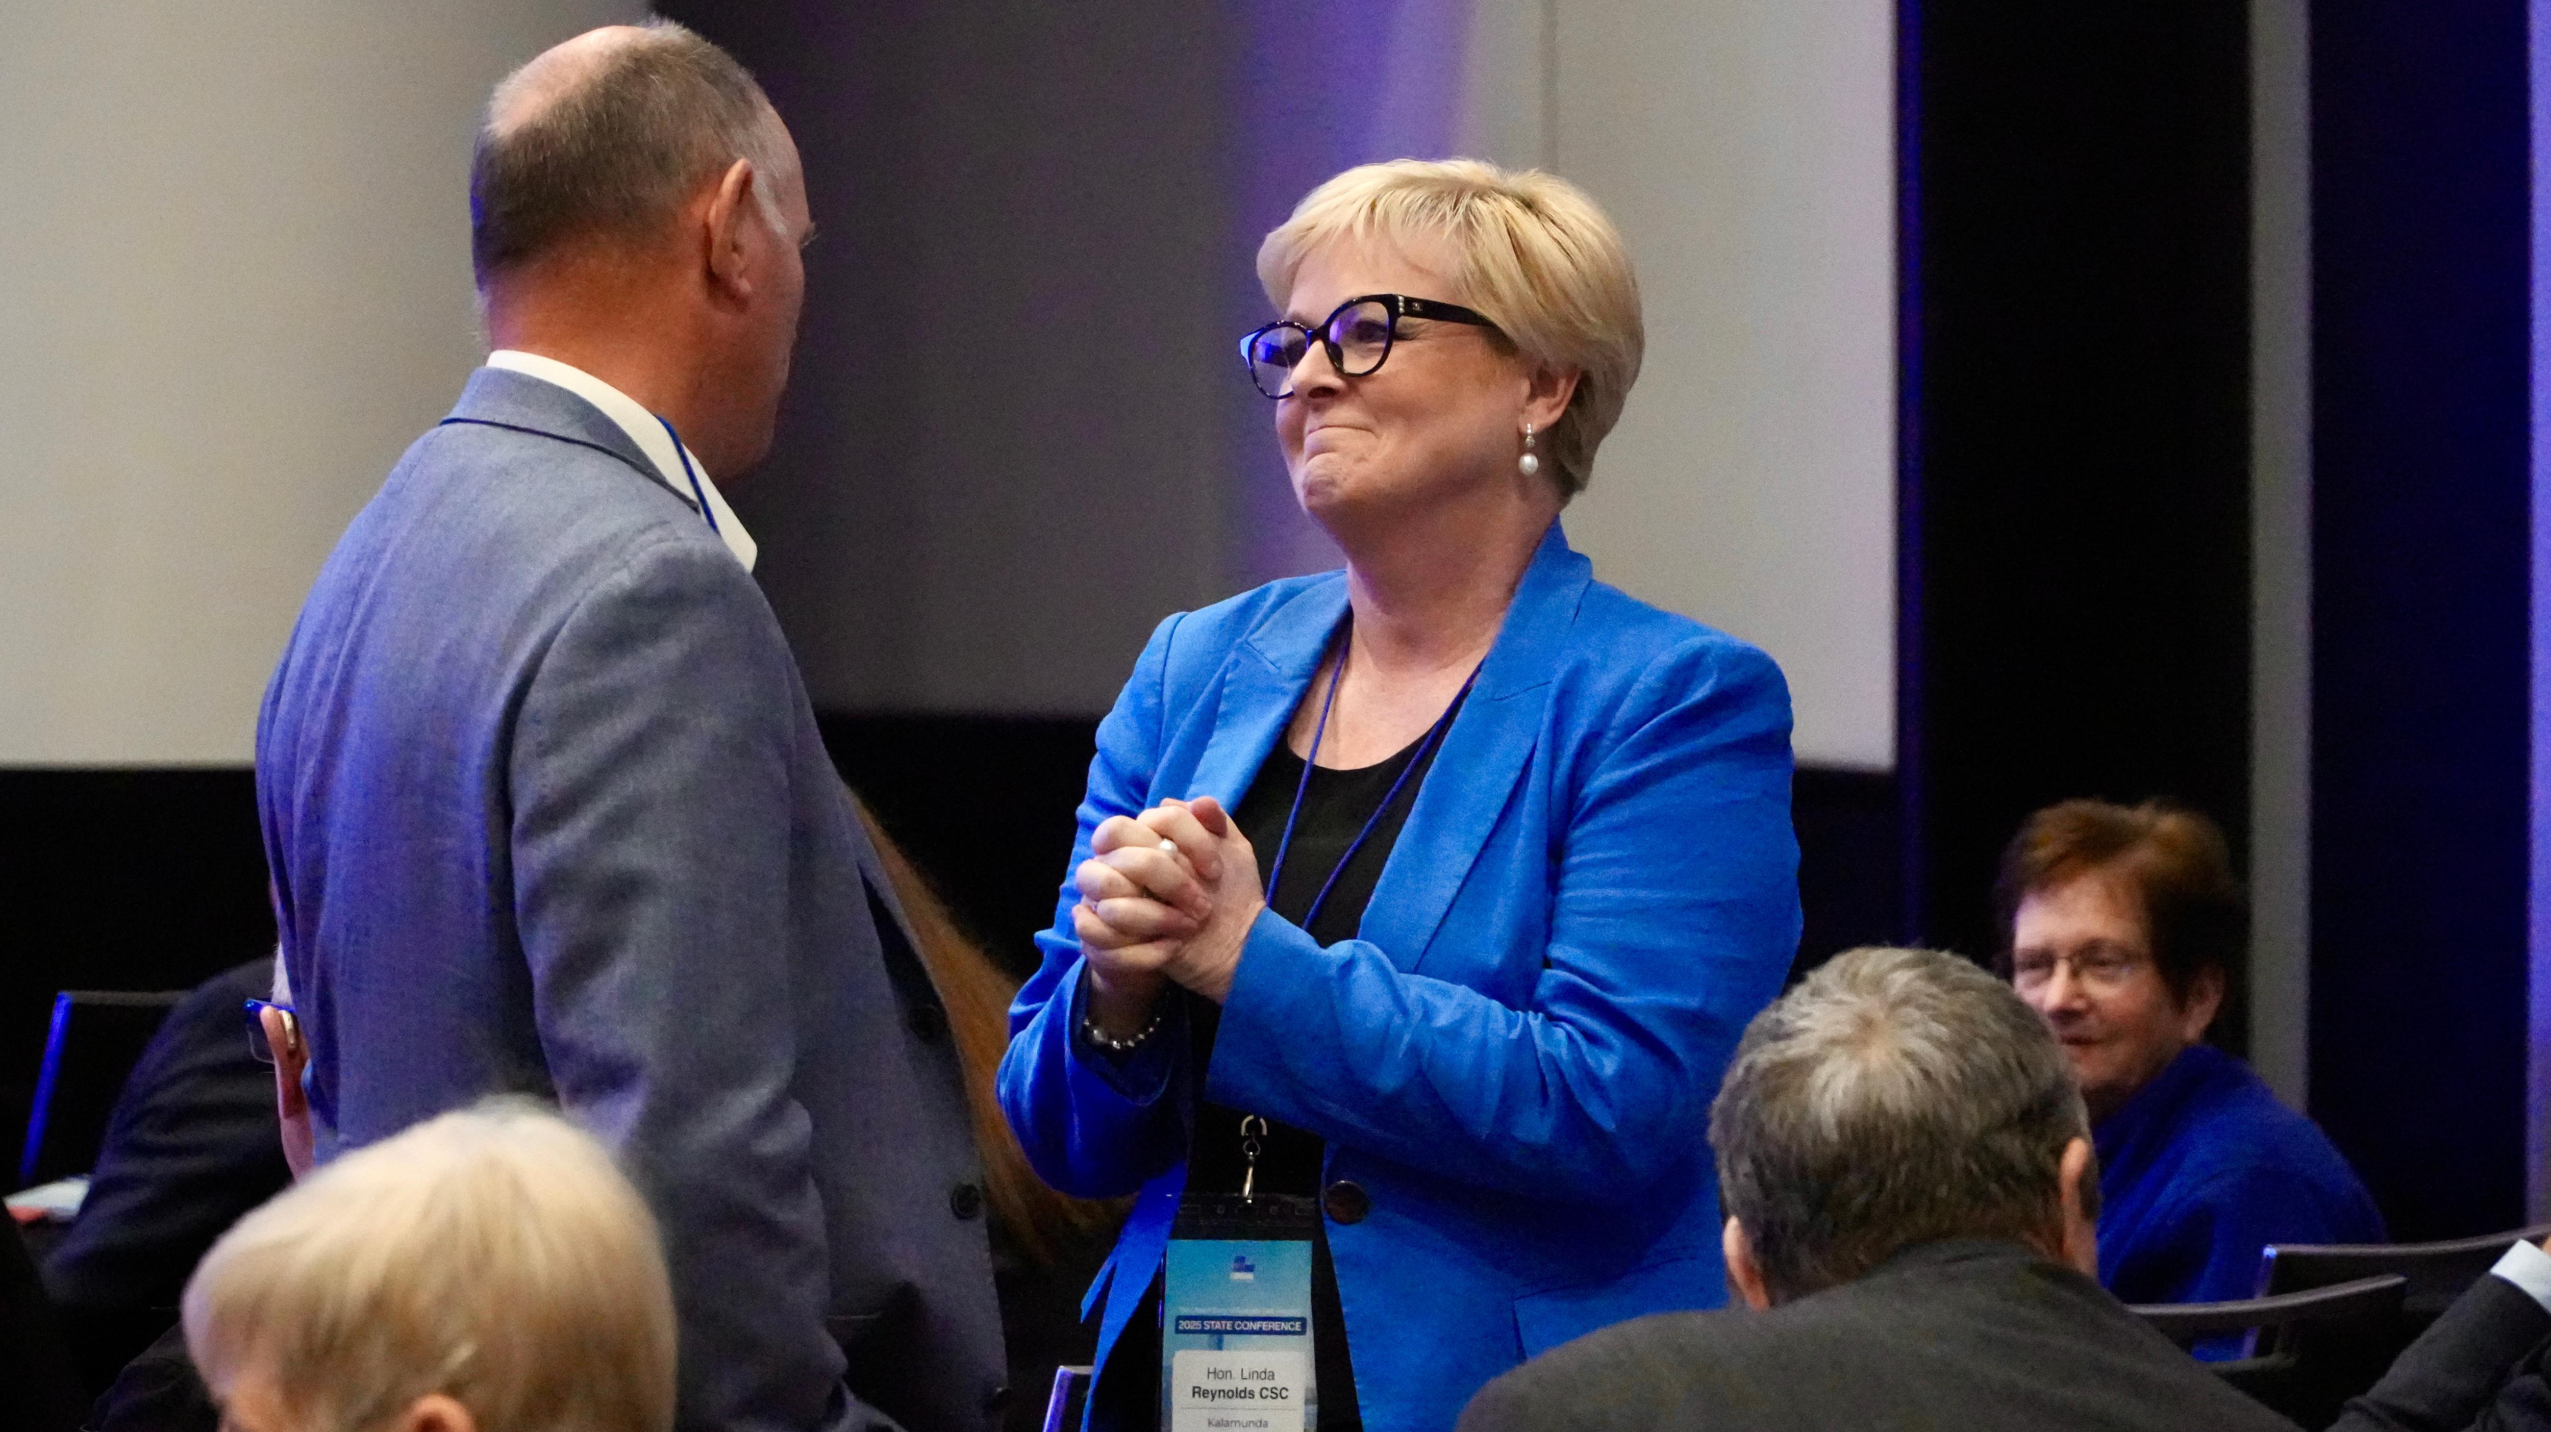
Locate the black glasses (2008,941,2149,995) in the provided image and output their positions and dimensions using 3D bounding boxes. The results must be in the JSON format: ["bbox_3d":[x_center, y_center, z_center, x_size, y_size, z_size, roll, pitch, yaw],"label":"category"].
[{"bbox_3d":[0.694,0.216,9.218,0.135,0.041,0.140,-2,-7,33],"label":"black glasses"}]

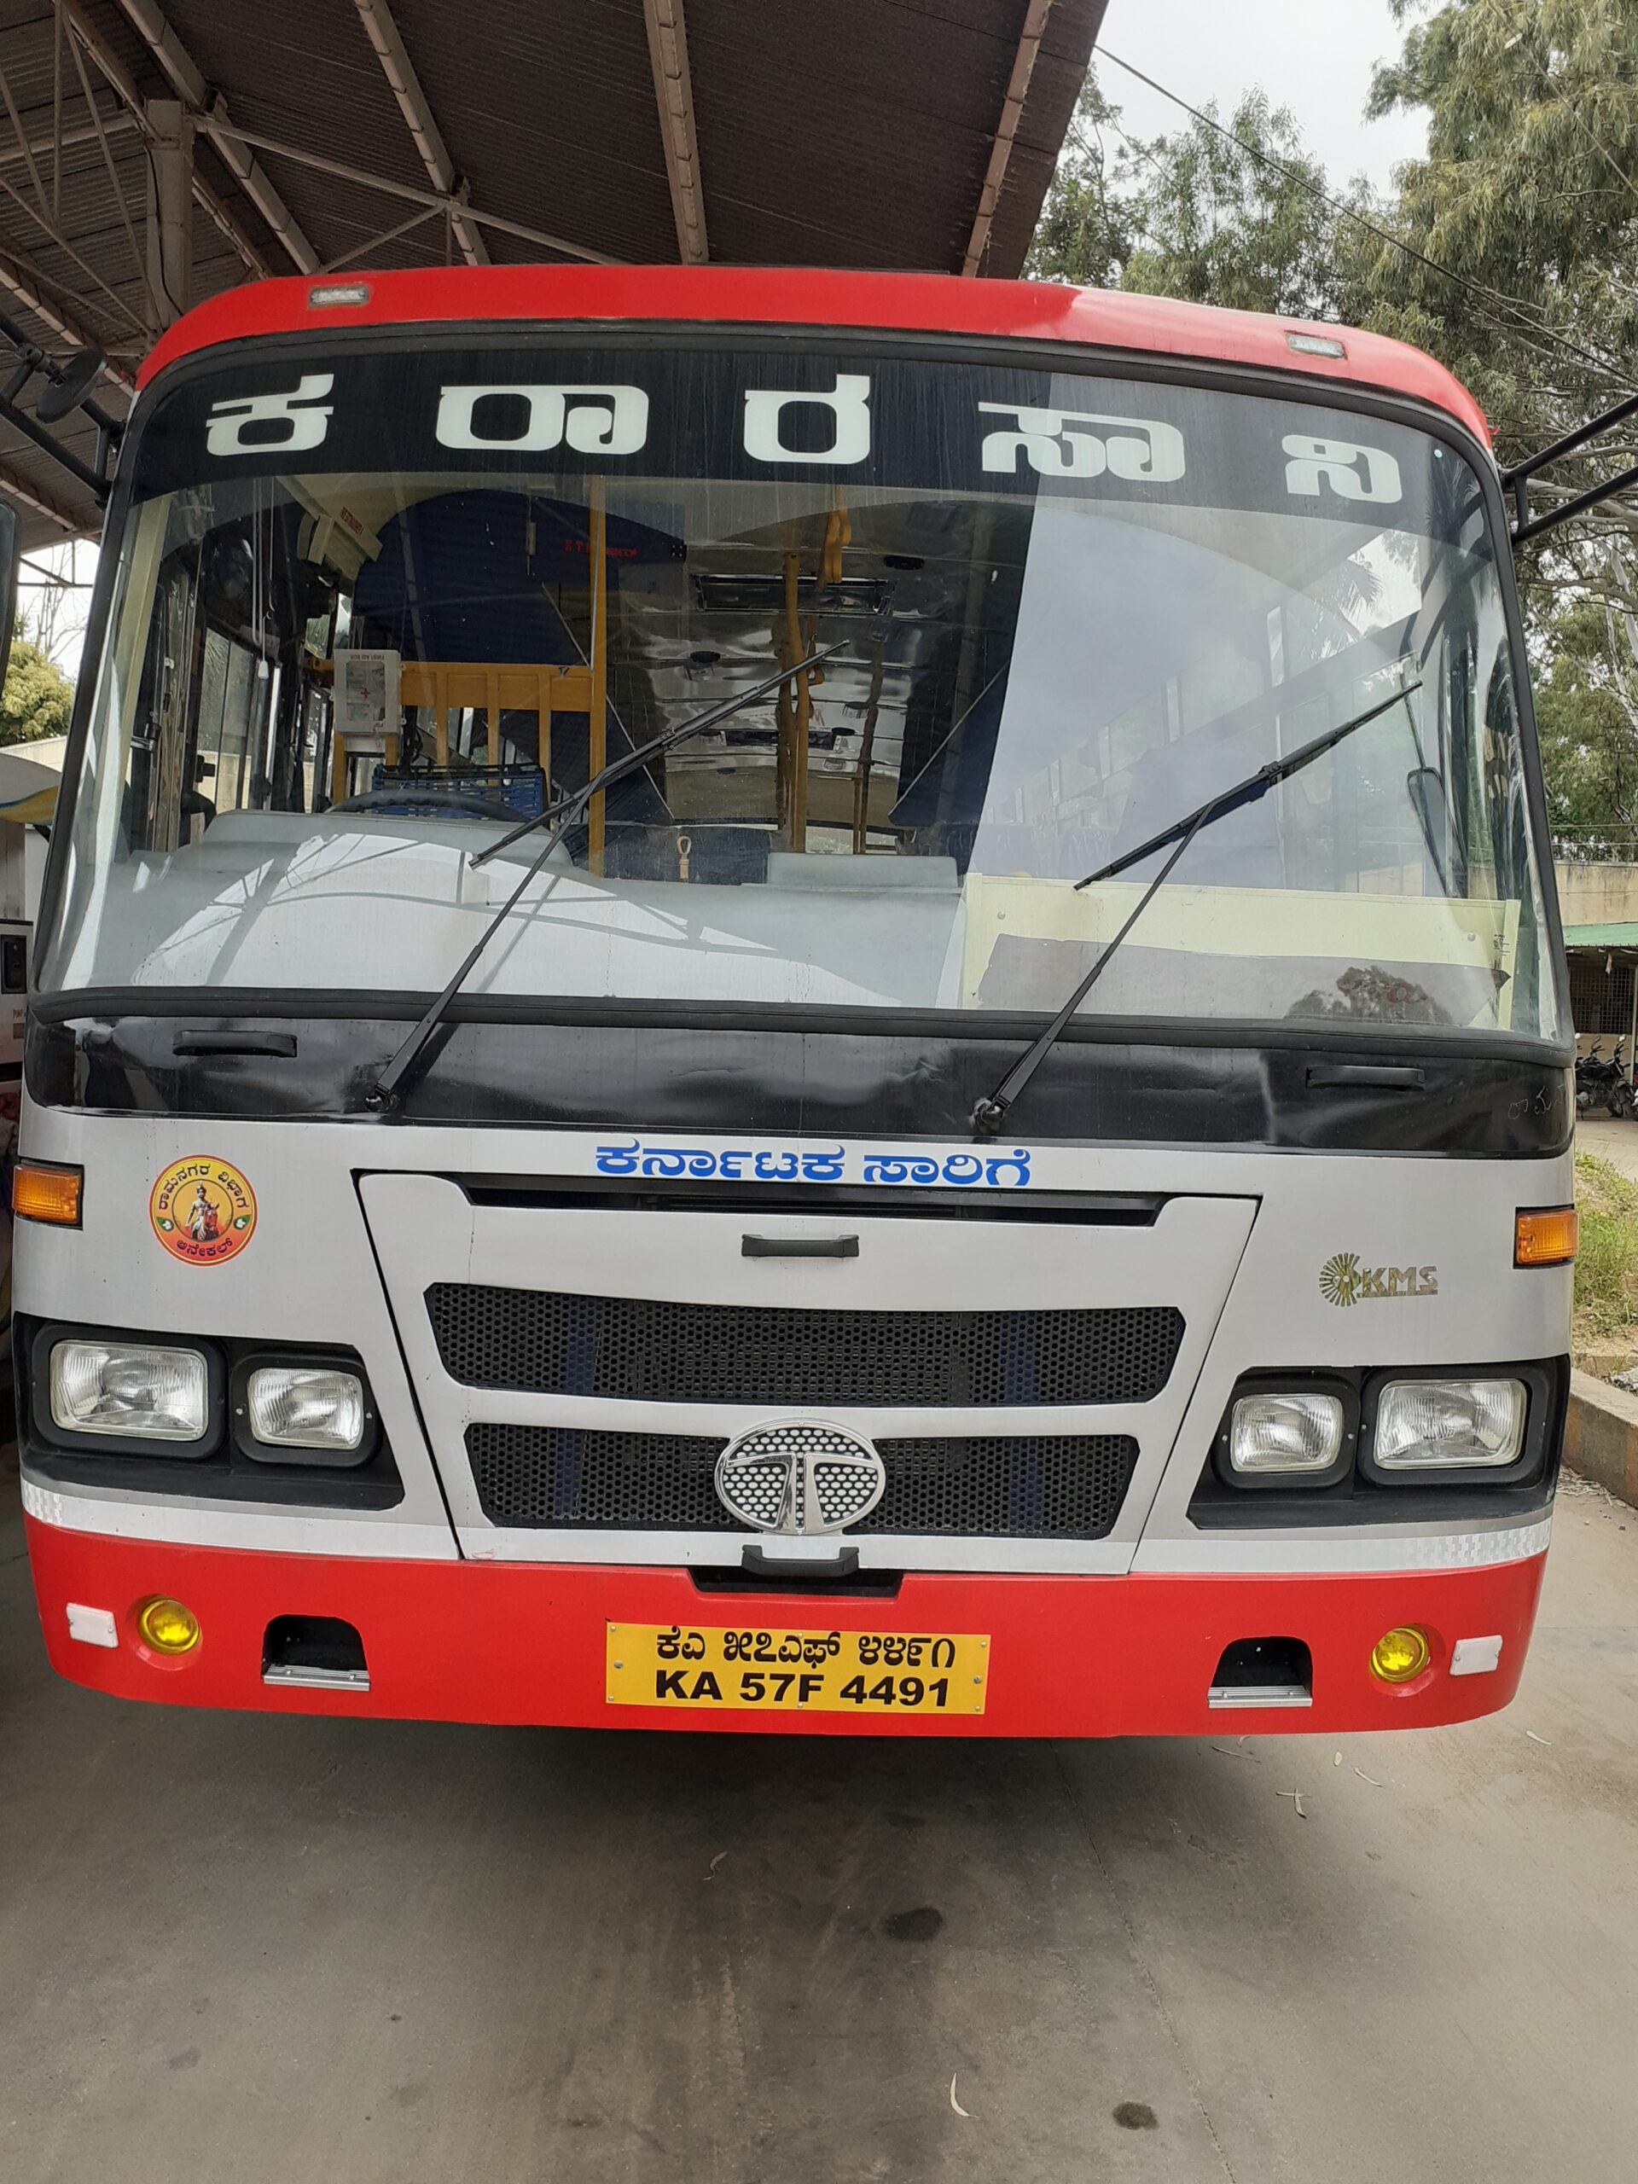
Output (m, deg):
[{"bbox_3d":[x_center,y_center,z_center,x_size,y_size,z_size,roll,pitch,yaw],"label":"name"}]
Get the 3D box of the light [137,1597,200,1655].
[{"bbox_3d":[-0.978,0.806,2.596,0.097,0.088,0.060,2,2,3],"label":"light"}]

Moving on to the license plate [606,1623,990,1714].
[{"bbox_3d":[-0.030,0.849,2.516,0.568,0.121,0.015,2,2,-2],"label":"license plate"}]

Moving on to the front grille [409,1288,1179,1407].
[{"bbox_3d":[-0.017,0.382,2.520,1.122,0.160,0.050,2,2,-2],"label":"front grille"}]

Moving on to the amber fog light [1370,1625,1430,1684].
[{"bbox_3d":[0.897,0.872,2.667,0.098,0.088,0.060,1,2,-7],"label":"amber fog light"}]

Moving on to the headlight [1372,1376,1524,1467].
[{"bbox_3d":[0.979,0.516,2.689,0.250,0.138,0.080,1,2,-7],"label":"headlight"}]

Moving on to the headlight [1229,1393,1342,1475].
[{"bbox_3d":[0.714,0.521,2.637,0.182,0.118,0.070,1,2,-5],"label":"headlight"}]

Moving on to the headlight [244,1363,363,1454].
[{"bbox_3d":[-0.766,0.473,2.580,0.174,0.114,0.070,2,2,1],"label":"headlight"}]

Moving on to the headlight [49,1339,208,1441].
[{"bbox_3d":[-1.041,0.449,2.612,0.250,0.140,0.080,2,2,3],"label":"headlight"}]

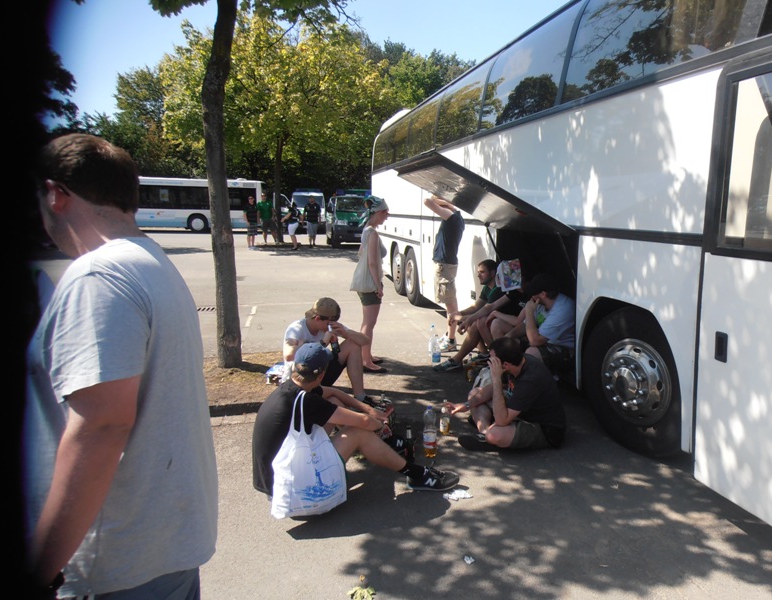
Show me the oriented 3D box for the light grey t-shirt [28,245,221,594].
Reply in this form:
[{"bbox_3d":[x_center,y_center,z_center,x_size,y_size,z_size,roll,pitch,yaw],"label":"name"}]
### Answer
[{"bbox_3d":[-0.581,0.228,1.319,0.370,0.750,0.510,-1,10,-10],"label":"light grey t-shirt"}]

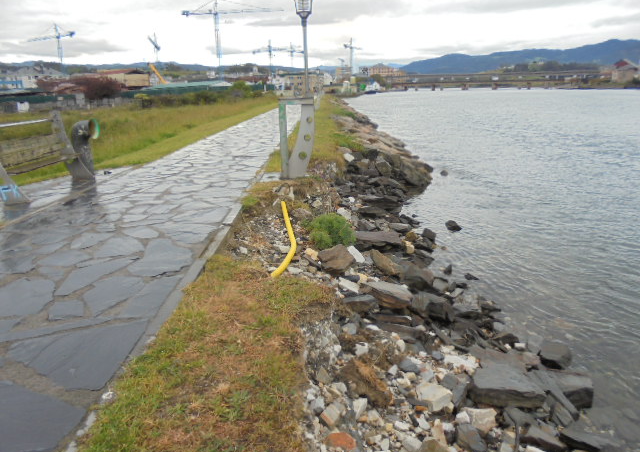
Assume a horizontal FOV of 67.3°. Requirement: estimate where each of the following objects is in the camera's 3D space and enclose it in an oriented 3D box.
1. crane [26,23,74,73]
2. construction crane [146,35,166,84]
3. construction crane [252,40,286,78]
[{"bbox_3d":[-134.680,-84.085,242.250,56.000,31.300,3.000,13,21,38],"label":"crane"},{"bbox_3d":[-60.053,-59.702,177.608,2.500,21.800,47.700,-5,17,-12],"label":"construction crane"},{"bbox_3d":[-35.791,-116.580,348.180,3.000,32.300,39.000,-15,22,-41],"label":"construction crane"}]

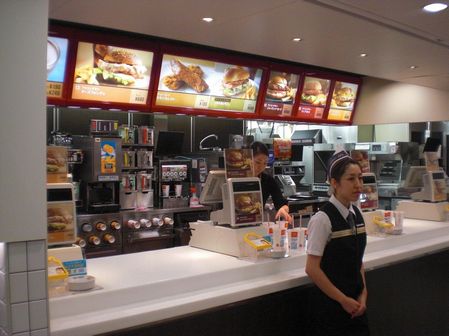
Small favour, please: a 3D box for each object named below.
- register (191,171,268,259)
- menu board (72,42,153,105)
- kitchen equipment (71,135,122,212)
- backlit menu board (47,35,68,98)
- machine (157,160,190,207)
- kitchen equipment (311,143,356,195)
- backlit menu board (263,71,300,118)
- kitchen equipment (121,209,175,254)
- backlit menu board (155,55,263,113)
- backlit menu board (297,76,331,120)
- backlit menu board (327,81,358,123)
[{"bbox_3d":[0.044,0.298,3.441,0.330,0.545,0.530,-1,2,-40],"label":"register"},{"bbox_3d":[-1.021,-0.855,4.508,0.741,0.492,0.080,-1,17,-40],"label":"menu board"},{"bbox_3d":[-1.520,0.082,5.905,0.353,0.878,0.520,-1,2,-40],"label":"kitchen equipment"},{"bbox_3d":[-1.564,-0.844,4.059,0.495,0.497,0.080,-1,17,-40],"label":"backlit menu board"},{"bbox_3d":[-0.780,0.203,6.546,0.481,0.609,0.500,-1,2,-40],"label":"machine"},{"bbox_3d":[1.703,0.019,8.730,1.090,0.891,0.600,-1,2,-40],"label":"kitchen equipment"},{"bbox_3d":[0.659,-0.883,5.900,0.492,0.507,0.080,-1,17,-40],"label":"backlit menu board"},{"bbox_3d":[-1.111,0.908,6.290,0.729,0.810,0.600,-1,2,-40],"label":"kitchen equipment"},{"bbox_3d":[-0.141,-0.873,5.236,1.331,0.492,0.080,-1,17,-40],"label":"backlit menu board"},{"bbox_3d":[1.121,-0.893,6.282,0.486,0.496,0.080,-1,17,-40],"label":"backlit menu board"},{"bbox_3d":[1.581,-0.901,6.663,0.493,0.501,0.080,-1,17,-40],"label":"backlit menu board"}]

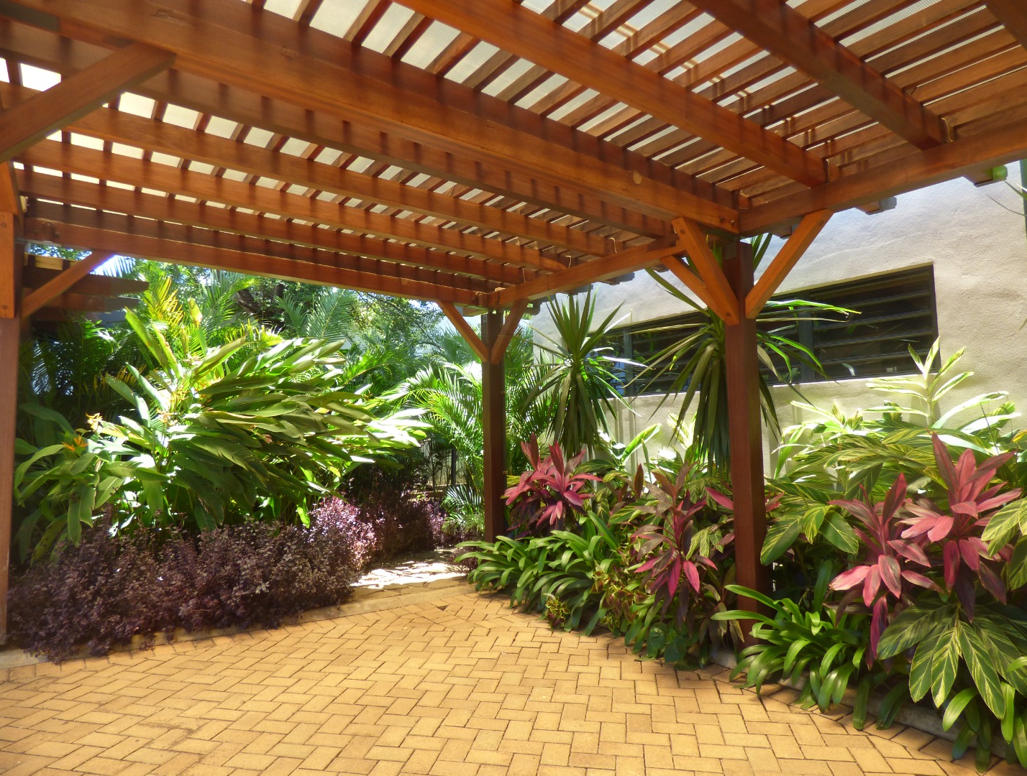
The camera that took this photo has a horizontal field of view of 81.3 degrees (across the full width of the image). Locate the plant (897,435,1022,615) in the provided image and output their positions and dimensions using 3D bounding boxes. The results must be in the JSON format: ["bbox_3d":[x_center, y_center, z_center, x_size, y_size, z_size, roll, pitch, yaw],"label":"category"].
[{"bbox_3d":[2.288,0.694,3.088,0.524,0.865,0.550,-4,-6,36],"label":"plant"}]

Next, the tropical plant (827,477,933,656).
[{"bbox_3d":[2.016,0.966,3.295,0.511,0.930,0.524,-4,-6,31],"label":"tropical plant"}]

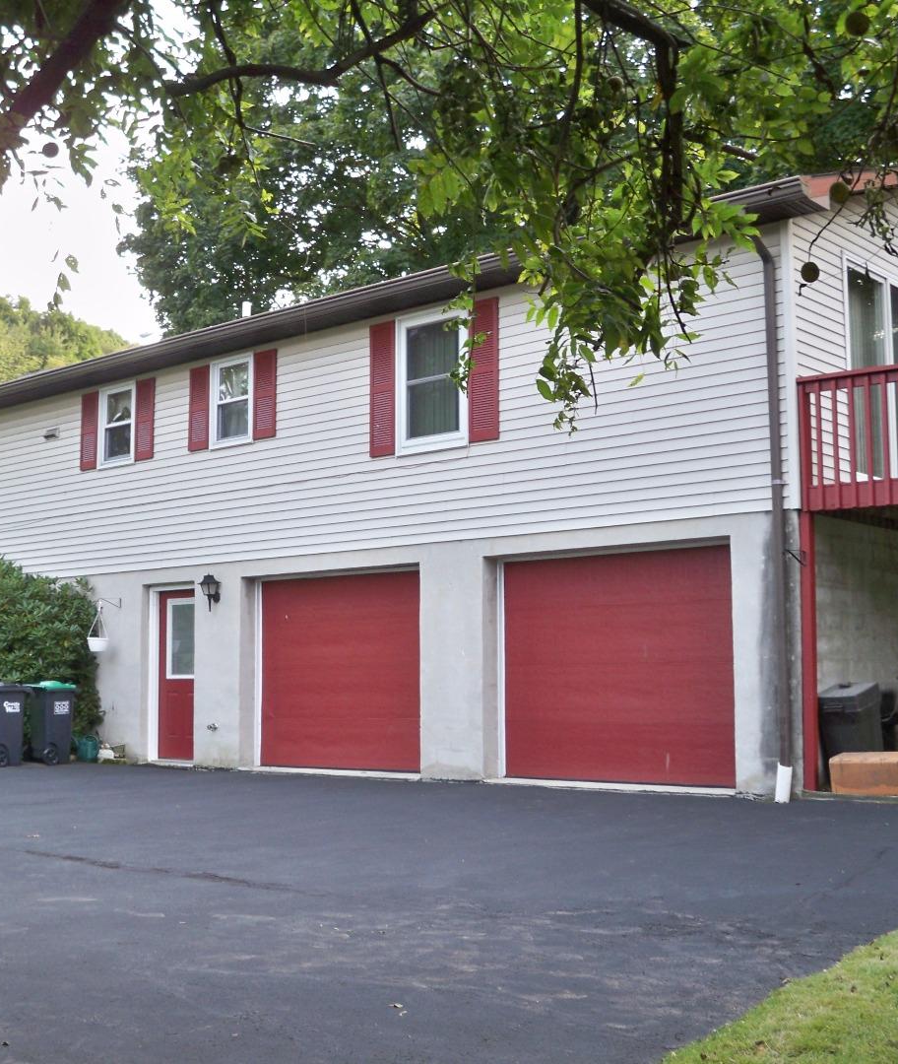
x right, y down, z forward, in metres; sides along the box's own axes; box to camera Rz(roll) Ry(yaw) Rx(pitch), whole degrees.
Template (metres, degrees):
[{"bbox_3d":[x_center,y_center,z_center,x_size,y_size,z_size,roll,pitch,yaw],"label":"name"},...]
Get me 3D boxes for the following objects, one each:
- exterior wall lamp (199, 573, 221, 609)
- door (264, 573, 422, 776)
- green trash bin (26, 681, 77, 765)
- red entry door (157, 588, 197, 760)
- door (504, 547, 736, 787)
[{"bbox_3d":[-2.737,0.699,16.438,0.230,0.440,0.250,-6,-8,40],"label":"exterior wall lamp"},{"bbox_3d":[-1.141,1.518,15.501,2.680,2.110,0.080,-6,-8,40],"label":"door"},{"bbox_3d":[-4.859,2.315,17.365,0.500,0.970,0.550,-6,-8,40],"label":"green trash bin"},{"bbox_3d":[-3.209,1.711,17.174,0.860,2.030,0.060,-6,-8,40],"label":"red entry door"},{"bbox_3d":[1.549,1.245,13.205,2.680,2.120,0.080,-6,-8,40],"label":"door"}]

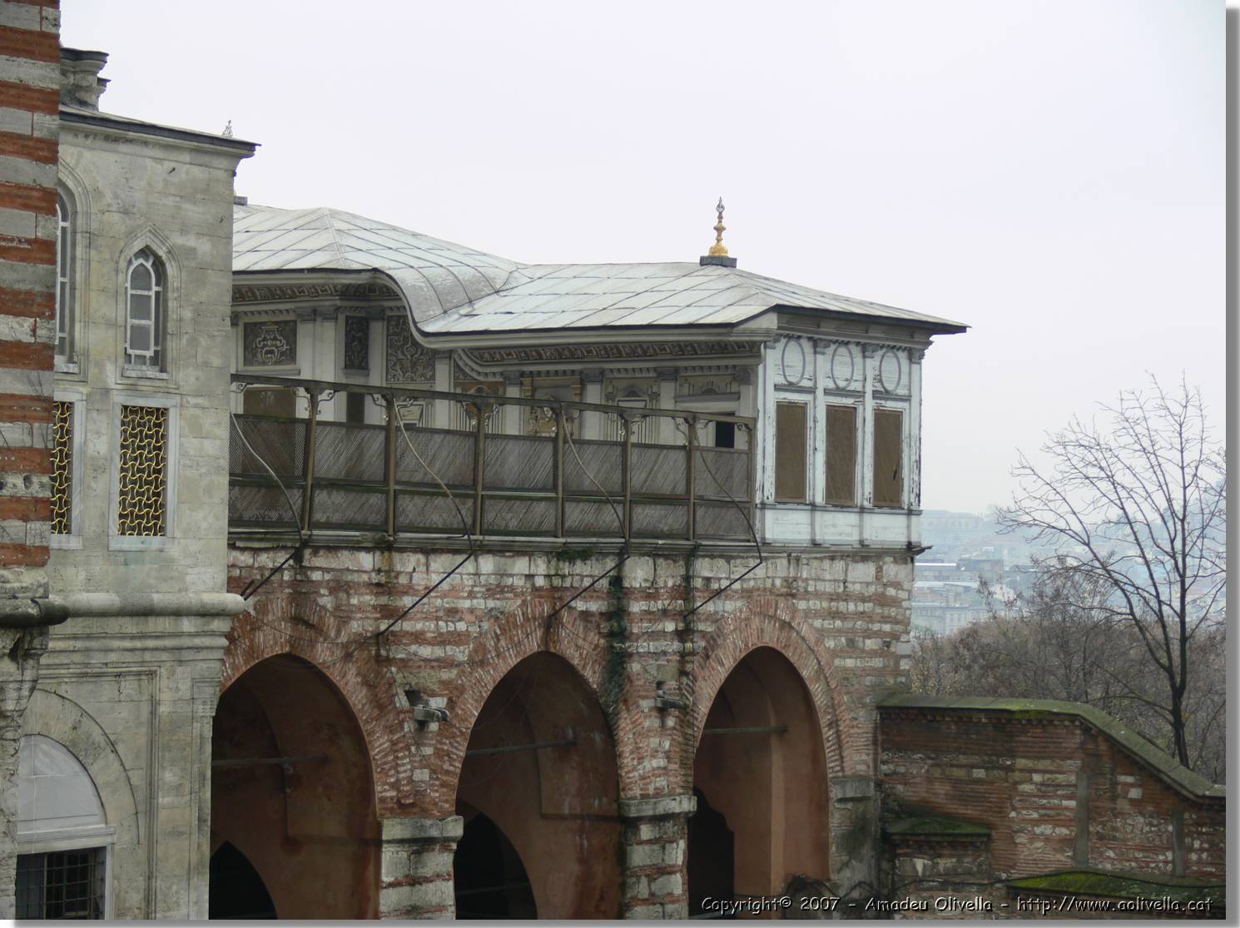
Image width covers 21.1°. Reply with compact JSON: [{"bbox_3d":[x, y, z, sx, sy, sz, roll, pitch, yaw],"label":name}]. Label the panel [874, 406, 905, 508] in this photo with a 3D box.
[{"bbox_3d":[4.939,-0.101,61.322,0.060,1.769,0.932,0,-2,39],"label":"panel"}]

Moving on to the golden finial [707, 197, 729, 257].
[{"bbox_3d":[1.860,-4.422,62.199,0.364,1.111,0.364,1,-2,0],"label":"golden finial"}]

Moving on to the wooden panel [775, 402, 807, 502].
[{"bbox_3d":[3.034,-0.198,59.002,0.060,1.743,0.908,0,-2,39],"label":"wooden panel"}]

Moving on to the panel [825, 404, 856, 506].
[{"bbox_3d":[3.984,-0.146,60.160,0.060,1.768,0.925,0,-2,39],"label":"panel"}]

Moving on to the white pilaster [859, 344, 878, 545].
[{"bbox_3d":[4.496,-0.357,60.675,0.200,3.674,0.320,0,-2,39],"label":"white pilaster"}]

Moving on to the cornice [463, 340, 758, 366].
[{"bbox_3d":[-0.233,-2.017,60.516,6.902,0.380,0.400,0,-2,39],"label":"cornice"}]

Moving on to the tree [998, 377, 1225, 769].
[{"bbox_3d":[11.597,2.989,73.858,6.706,9.842,6.489,1,-2,0],"label":"tree"}]

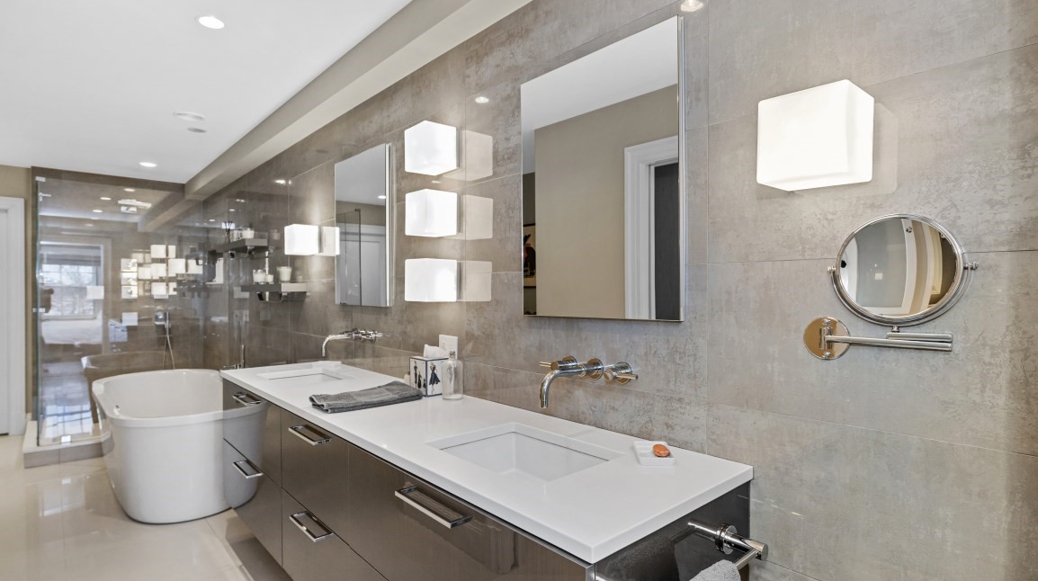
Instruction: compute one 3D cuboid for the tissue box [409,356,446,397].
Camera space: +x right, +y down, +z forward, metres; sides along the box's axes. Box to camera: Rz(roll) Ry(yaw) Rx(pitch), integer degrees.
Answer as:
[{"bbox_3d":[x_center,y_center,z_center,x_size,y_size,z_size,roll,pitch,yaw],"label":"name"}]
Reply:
[{"bbox_3d":[-0.345,0.335,2.177,0.123,0.138,0.124,-1,1,-41],"label":"tissue box"}]

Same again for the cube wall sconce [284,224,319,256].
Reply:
[{"bbox_3d":[-1.254,-0.288,3.164,0.150,0.160,0.160,-1,1,-41],"label":"cube wall sconce"}]

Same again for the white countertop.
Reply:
[{"bbox_3d":[-0.443,0.414,1.946,0.567,0.029,2.334,-1,1,-41],"label":"white countertop"}]

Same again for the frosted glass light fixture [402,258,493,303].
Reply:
[{"bbox_3d":[-0.337,-0.037,2.128,0.155,0.160,0.158,-1,1,-41],"label":"frosted glass light fixture"}]

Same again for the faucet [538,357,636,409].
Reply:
[{"bbox_3d":[0.149,0.263,1.535,0.220,0.120,0.371,-1,1,-41],"label":"faucet"}]

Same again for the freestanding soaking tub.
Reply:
[{"bbox_3d":[-2.158,0.907,3.422,0.770,0.593,1.776,-1,1,-41],"label":"freestanding soaking tub"}]

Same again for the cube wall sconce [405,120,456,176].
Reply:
[{"bbox_3d":[-0.337,-0.548,2.138,0.156,0.161,0.157,-1,1,-41],"label":"cube wall sconce"}]

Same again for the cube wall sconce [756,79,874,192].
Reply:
[{"bbox_3d":[0.585,-0.294,1.083,0.157,0.161,0.161,-1,1,-41],"label":"cube wall sconce"}]

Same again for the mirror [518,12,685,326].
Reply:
[{"bbox_3d":[0.215,-0.307,1.614,0.022,0.770,0.600,-1,1,-41],"label":"mirror"}]

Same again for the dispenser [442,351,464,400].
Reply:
[{"bbox_3d":[-0.246,0.310,2.033,0.074,0.174,0.074,0,1,0],"label":"dispenser"}]

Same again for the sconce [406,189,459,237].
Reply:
[{"bbox_3d":[-0.335,-0.296,2.143,0.156,0.162,0.158,-1,1,-41],"label":"sconce"}]

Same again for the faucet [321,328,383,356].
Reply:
[{"bbox_3d":[-0.864,0.254,2.721,0.215,0.130,0.380,-1,1,-41],"label":"faucet"}]

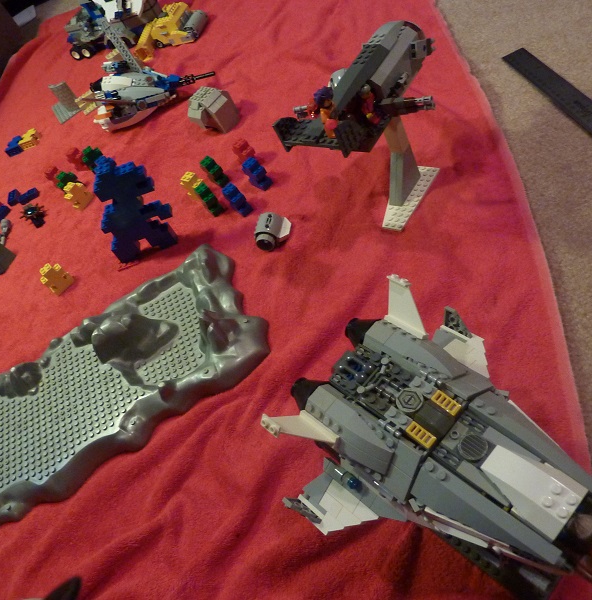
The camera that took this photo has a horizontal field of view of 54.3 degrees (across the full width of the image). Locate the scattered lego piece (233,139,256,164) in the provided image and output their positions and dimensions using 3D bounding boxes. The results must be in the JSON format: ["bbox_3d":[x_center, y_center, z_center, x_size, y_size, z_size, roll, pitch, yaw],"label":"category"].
[{"bbox_3d":[-0.070,-0.200,0.790,0.016,0.040,0.032,-45,49,-12],"label":"scattered lego piece"}]

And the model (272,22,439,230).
[{"bbox_3d":[0.093,-0.172,0.610,0.150,0.177,0.180,21,67,36],"label":"model"}]

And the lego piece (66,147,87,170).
[{"bbox_3d":[-0.359,-0.233,0.953,0.032,0.040,0.016,11,61,32],"label":"lego piece"}]

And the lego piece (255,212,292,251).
[{"bbox_3d":[-0.029,-0.082,0.691,0.041,0.026,0.041,-7,53,21],"label":"lego piece"}]

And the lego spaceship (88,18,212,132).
[{"bbox_3d":[-0.235,-0.343,0.896,0.207,0.119,0.205,-18,50,13],"label":"lego spaceship"}]

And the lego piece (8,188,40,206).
[{"bbox_3d":[-0.461,-0.177,0.979,0.052,0.011,0.034,-29,48,3],"label":"lego piece"}]

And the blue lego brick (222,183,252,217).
[{"bbox_3d":[-0.080,-0.134,0.758,0.016,0.040,0.032,-41,49,-8],"label":"blue lego brick"}]

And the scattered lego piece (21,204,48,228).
[{"bbox_3d":[-0.415,-0.134,0.917,0.040,0.022,0.038,-14,51,16],"label":"scattered lego piece"}]

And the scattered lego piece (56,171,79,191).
[{"bbox_3d":[-0.367,-0.187,0.935,0.017,0.038,0.031,30,72,38],"label":"scattered lego piece"}]

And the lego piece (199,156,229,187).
[{"bbox_3d":[-0.117,-0.181,0.812,0.016,0.040,0.032,-46,50,-11],"label":"lego piece"}]

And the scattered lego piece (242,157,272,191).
[{"bbox_3d":[-0.053,-0.166,0.756,0.032,0.040,0.016,30,72,39],"label":"scattered lego piece"}]

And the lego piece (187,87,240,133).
[{"bbox_3d":[-0.129,-0.296,0.893,0.055,0.055,0.053,29,71,38],"label":"lego piece"}]

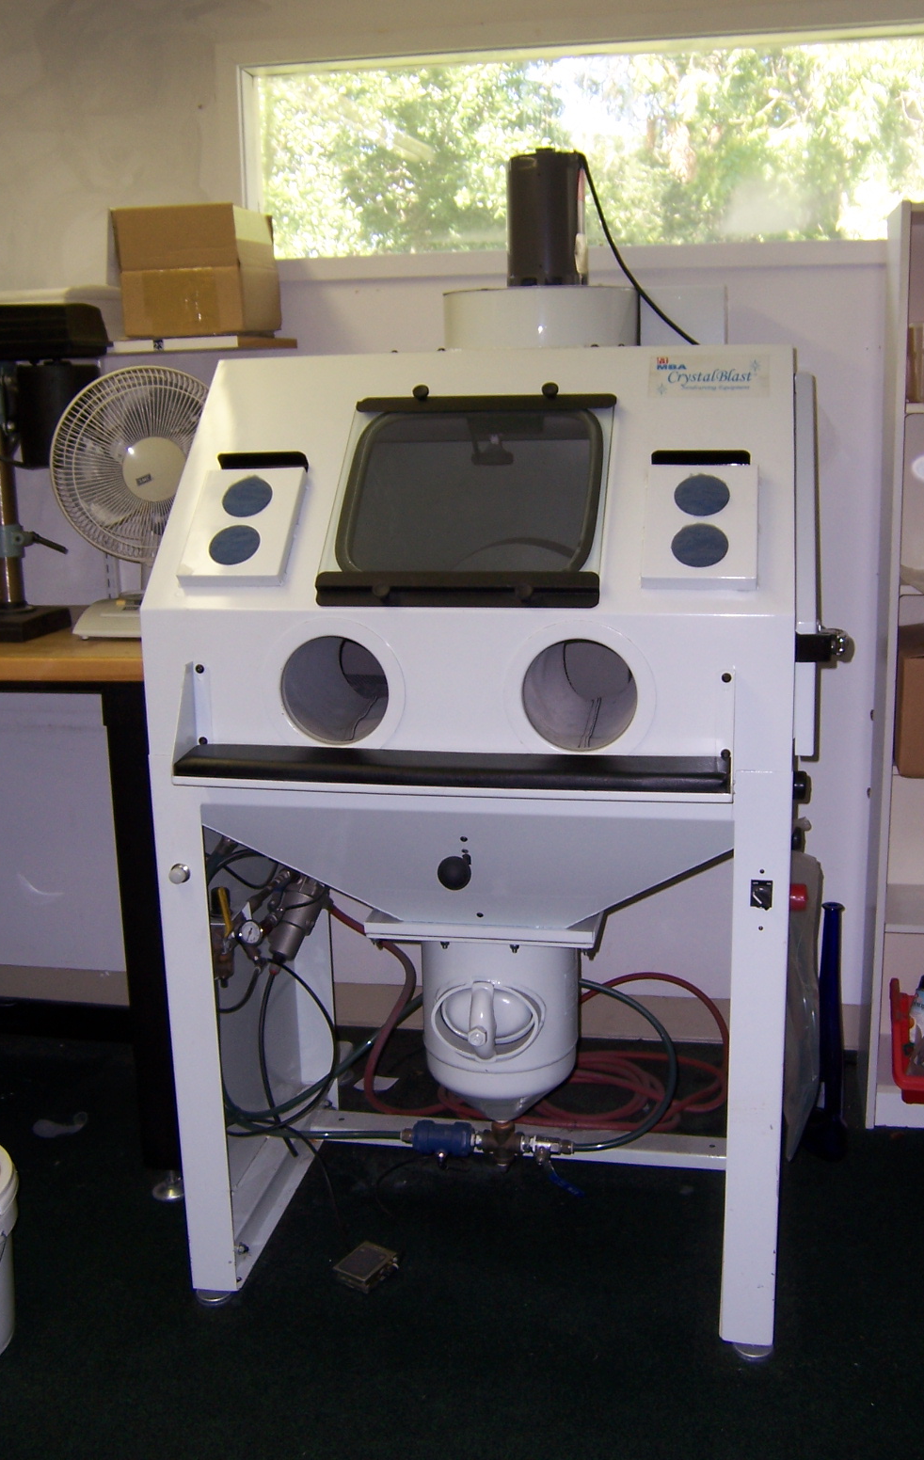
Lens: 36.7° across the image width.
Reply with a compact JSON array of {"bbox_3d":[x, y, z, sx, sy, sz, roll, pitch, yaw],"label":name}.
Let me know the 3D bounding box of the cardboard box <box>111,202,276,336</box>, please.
[{"bbox_3d":[-0.504,-0.870,2.670,0.238,0.228,0.235,1,14,10],"label":"cardboard box"}]

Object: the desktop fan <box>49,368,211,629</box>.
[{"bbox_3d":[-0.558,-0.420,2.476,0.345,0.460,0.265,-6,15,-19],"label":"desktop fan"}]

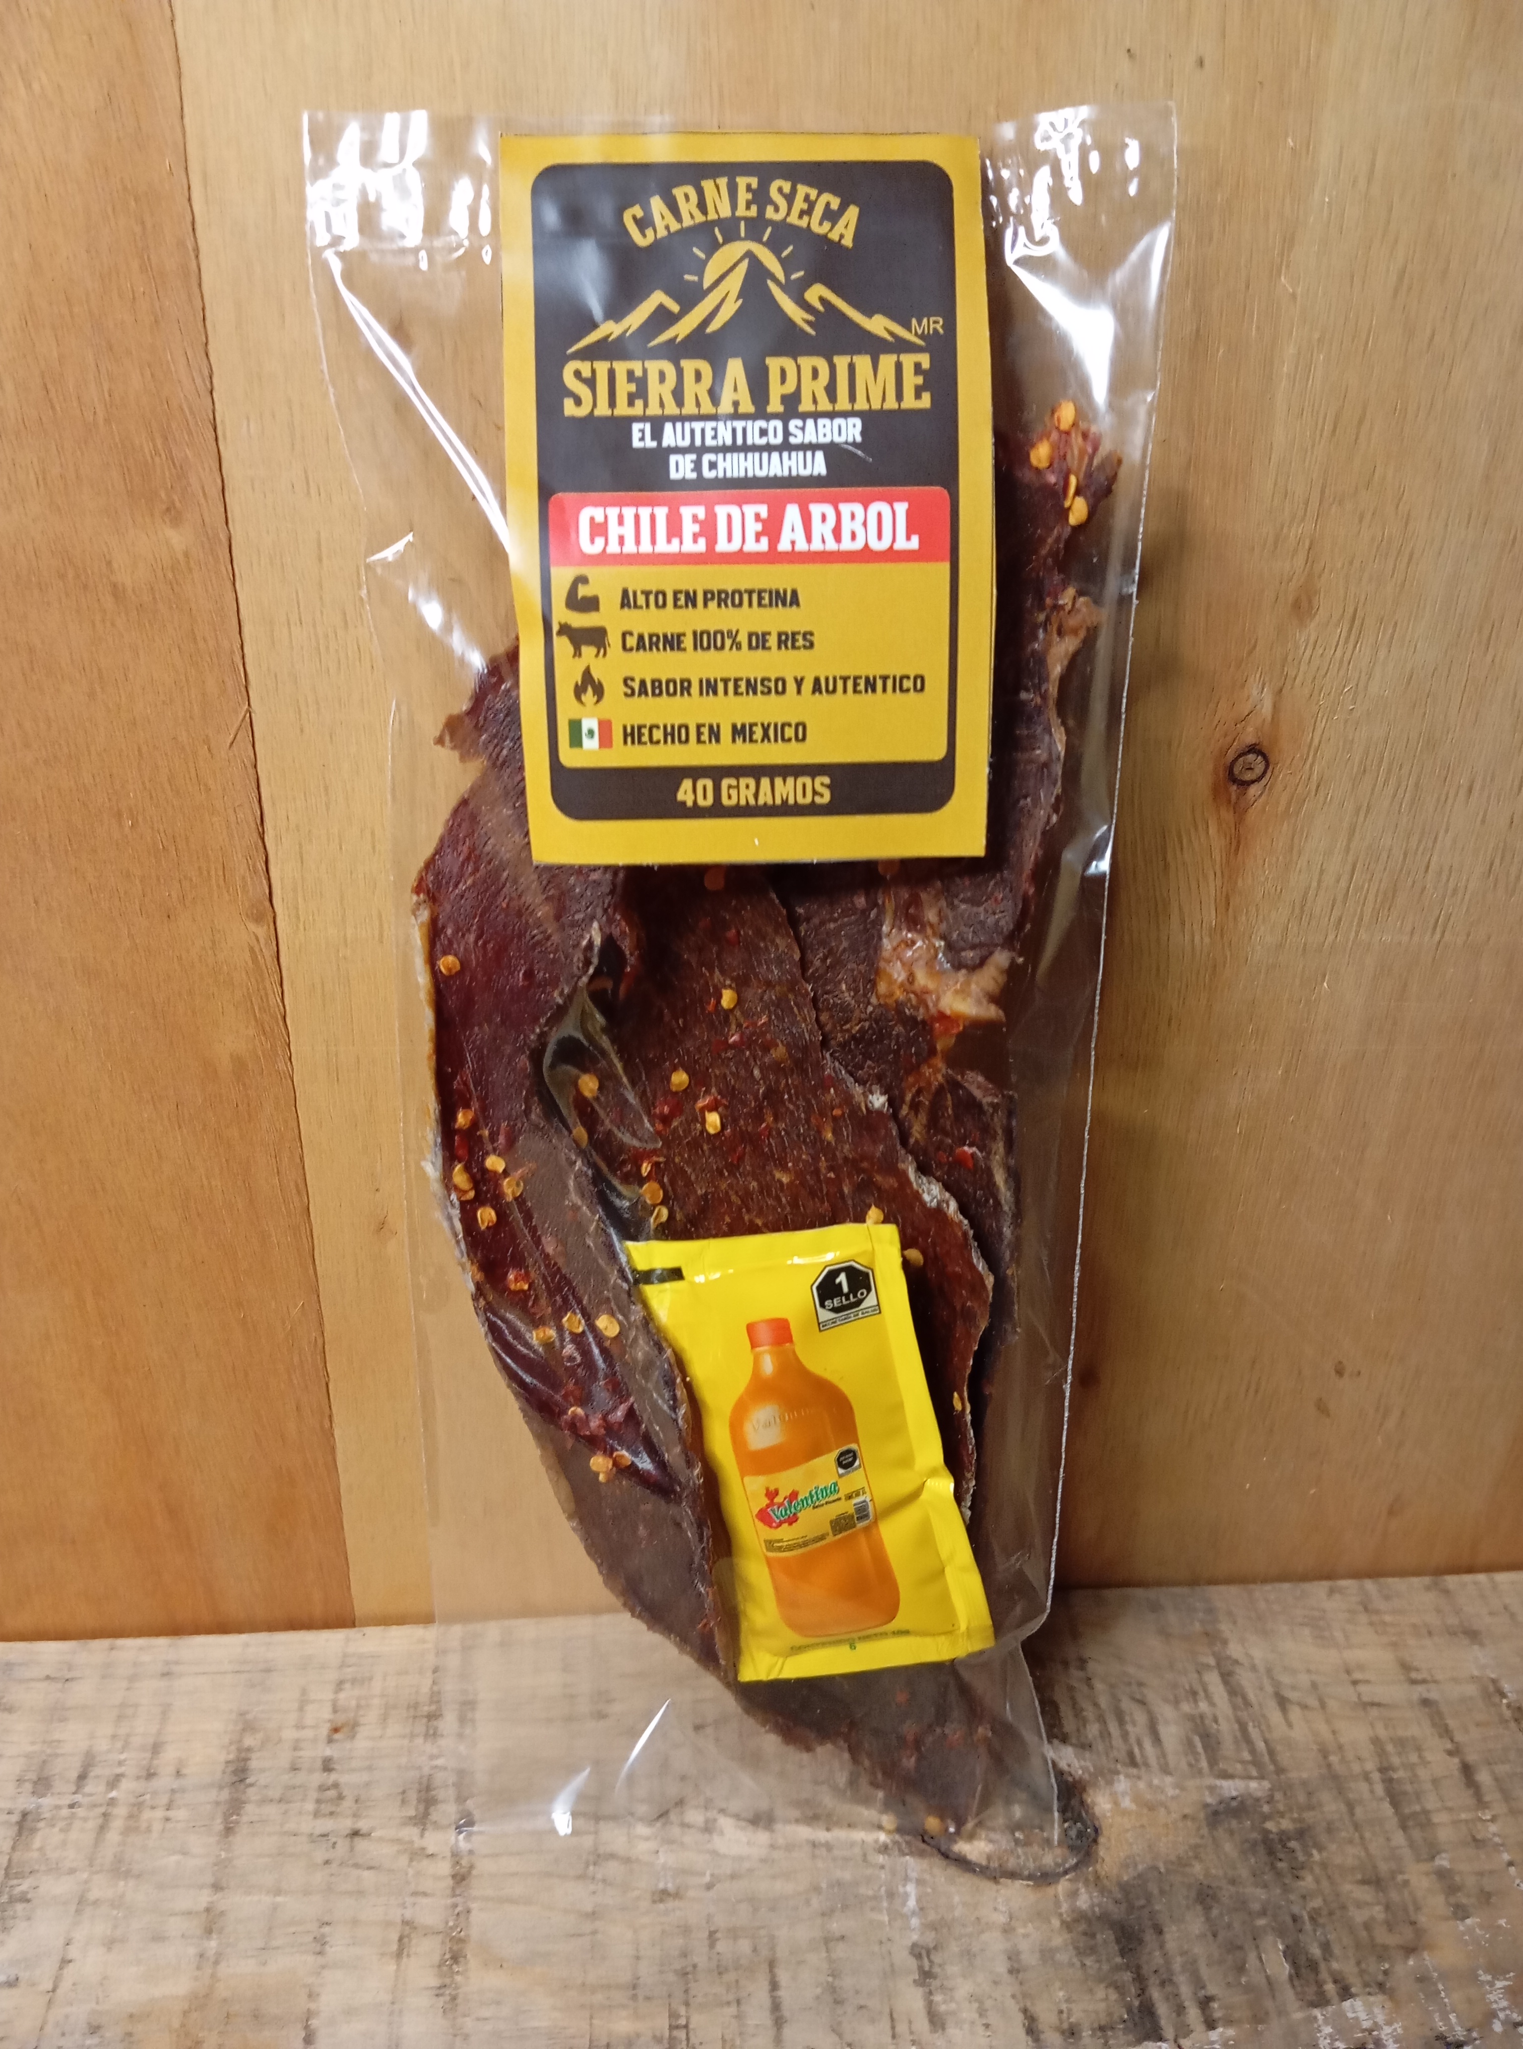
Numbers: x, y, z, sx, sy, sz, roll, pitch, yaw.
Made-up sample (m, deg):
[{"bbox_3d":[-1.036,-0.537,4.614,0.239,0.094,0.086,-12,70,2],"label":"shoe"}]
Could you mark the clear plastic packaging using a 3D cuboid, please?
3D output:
[{"bbox_3d":[-0.002,0.018,0.254,0.115,0.282,0.032,-1,19,-2],"label":"clear plastic packaging"}]

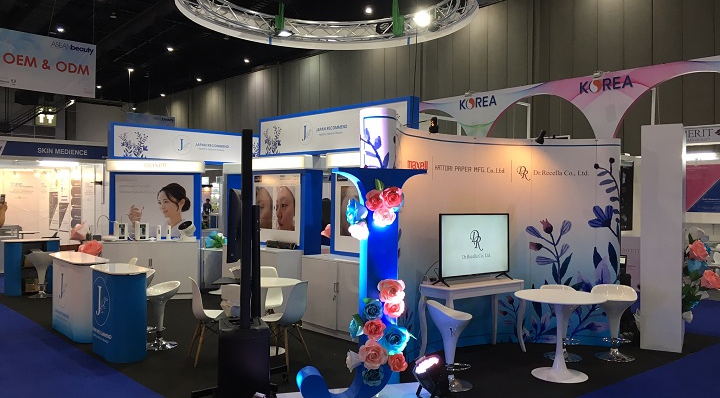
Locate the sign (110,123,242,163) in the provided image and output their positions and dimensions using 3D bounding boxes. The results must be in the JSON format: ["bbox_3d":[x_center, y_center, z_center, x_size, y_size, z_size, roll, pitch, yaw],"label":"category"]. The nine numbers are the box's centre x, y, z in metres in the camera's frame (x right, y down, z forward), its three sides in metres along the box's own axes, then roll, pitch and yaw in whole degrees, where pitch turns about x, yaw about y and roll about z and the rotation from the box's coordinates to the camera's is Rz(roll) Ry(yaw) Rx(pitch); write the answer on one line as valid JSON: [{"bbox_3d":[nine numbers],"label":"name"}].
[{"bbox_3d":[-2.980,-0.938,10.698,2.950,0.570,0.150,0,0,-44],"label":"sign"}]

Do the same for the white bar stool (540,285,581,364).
[{"bbox_3d":[2.107,1.269,6.252,0.440,0.735,0.420,1,0,-20],"label":"white bar stool"}]

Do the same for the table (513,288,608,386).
[{"bbox_3d":[1.900,1.297,5.699,0.840,0.740,0.840,1,0,0],"label":"table"}]

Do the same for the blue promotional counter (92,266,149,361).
[{"bbox_3d":[-2.522,1.169,6.337,0.500,0.890,1.050,1,-1,-41],"label":"blue promotional counter"}]

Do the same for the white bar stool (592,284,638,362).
[{"bbox_3d":[2.595,1.250,6.152,0.455,0.725,0.430,0,0,-1],"label":"white bar stool"}]

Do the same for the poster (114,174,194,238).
[{"bbox_3d":[-3.424,0.125,10.050,1.280,1.070,0.040,1,0,-11],"label":"poster"}]

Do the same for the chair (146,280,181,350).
[{"bbox_3d":[-2.180,1.237,6.552,0.430,0.710,0.450,0,0,-42],"label":"chair"}]

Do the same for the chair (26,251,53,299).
[{"bbox_3d":[-5.139,1.224,9.759,0.450,0.740,0.420,1,0,-30],"label":"chair"}]

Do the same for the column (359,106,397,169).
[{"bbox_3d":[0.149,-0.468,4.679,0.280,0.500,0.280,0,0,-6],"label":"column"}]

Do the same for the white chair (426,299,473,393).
[{"bbox_3d":[0.808,1.270,5.325,0.420,0.760,0.450,1,0,14],"label":"white chair"}]

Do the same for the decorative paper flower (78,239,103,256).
[{"bbox_3d":[-3.753,0.682,8.400,0.300,0.250,0.280,1,0,-18],"label":"decorative paper flower"}]

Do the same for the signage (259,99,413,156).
[{"bbox_3d":[-0.423,-0.901,8.009,0.130,0.530,3.170,1,-1,-41],"label":"signage"}]

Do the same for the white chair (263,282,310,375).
[{"bbox_3d":[-0.765,1.189,5.892,0.530,0.820,0.470,0,0,18],"label":"white chair"}]

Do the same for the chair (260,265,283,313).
[{"bbox_3d":[-1.095,1.186,6.772,0.470,0.820,0.530,0,0,-6],"label":"chair"}]

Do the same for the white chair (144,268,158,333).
[{"bbox_3d":[-2.753,1.251,7.581,0.420,0.740,0.450,1,0,-30],"label":"white chair"}]

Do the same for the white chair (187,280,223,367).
[{"bbox_3d":[-1.460,1.181,5.982,0.530,0.830,0.470,0,0,-27],"label":"white chair"}]

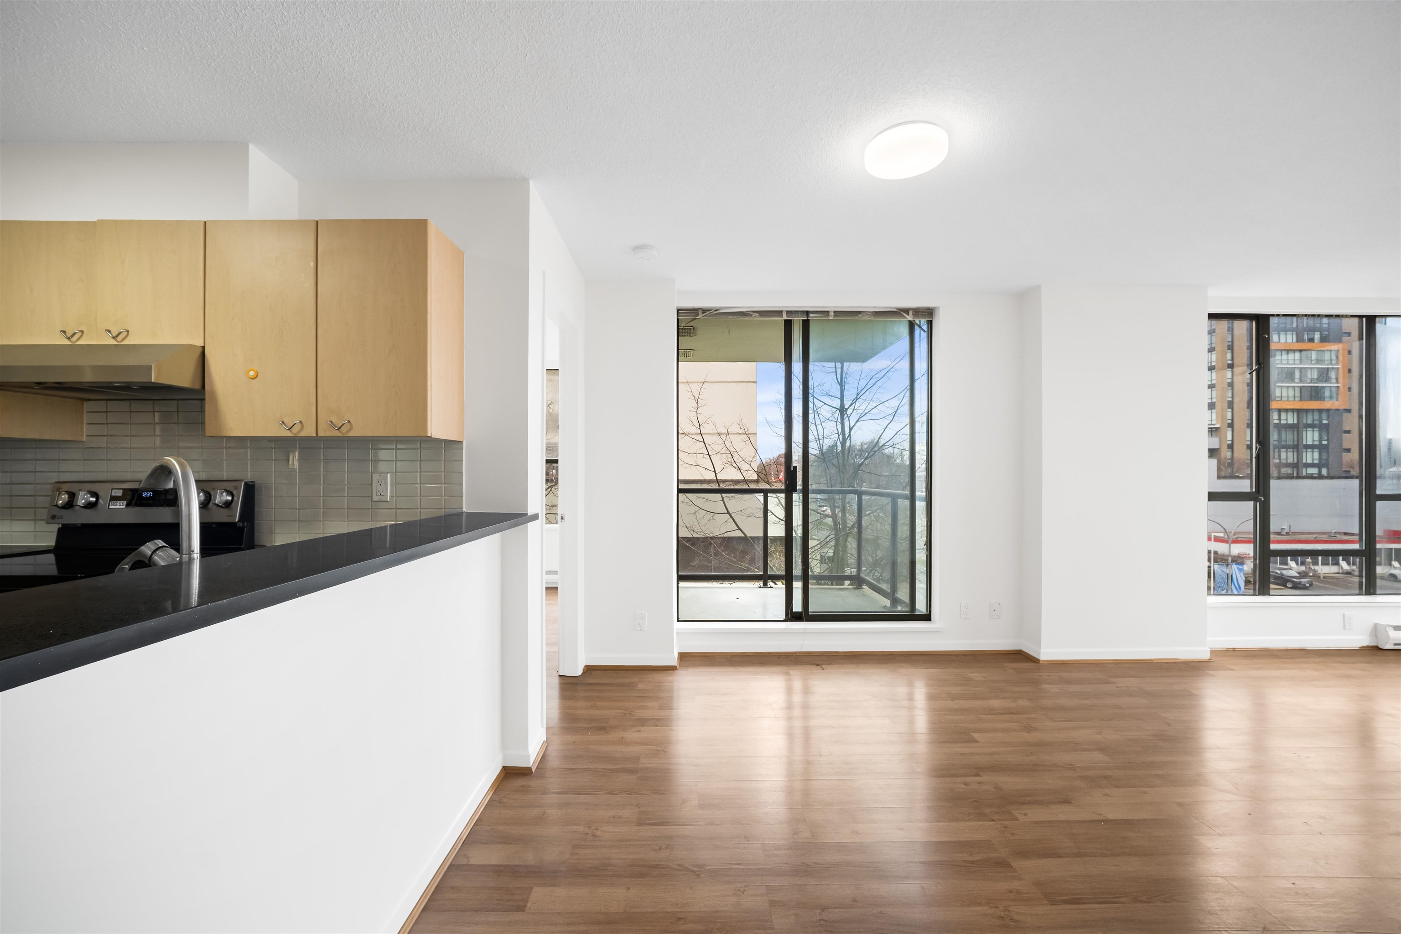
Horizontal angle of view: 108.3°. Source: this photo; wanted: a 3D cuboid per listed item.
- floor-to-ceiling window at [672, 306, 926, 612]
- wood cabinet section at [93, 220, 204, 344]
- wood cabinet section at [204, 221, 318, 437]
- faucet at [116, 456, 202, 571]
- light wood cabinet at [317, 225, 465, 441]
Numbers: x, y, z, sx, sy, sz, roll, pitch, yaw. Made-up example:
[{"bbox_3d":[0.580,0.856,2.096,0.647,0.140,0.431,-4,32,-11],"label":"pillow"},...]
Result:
[{"bbox_3d":[0.730,-0.013,3.520,1.780,2.170,0.110,0,0,0],"label":"floor-to-ceiling window"},{"bbox_3d":[-1.983,-0.662,1.958,0.398,0.446,0.280,0,-1,-1],"label":"wood cabinet section"},{"bbox_3d":[-1.583,-0.497,1.961,0.400,0.781,0.280,0,-1,-1],"label":"wood cabinet section"},{"bbox_3d":[-1.200,0.155,1.110,0.235,0.360,0.135,0,0,30],"label":"faucet"},{"bbox_3d":[-1.178,-0.500,1.953,0.400,0.780,0.280,0,0,0],"label":"light wood cabinet"}]

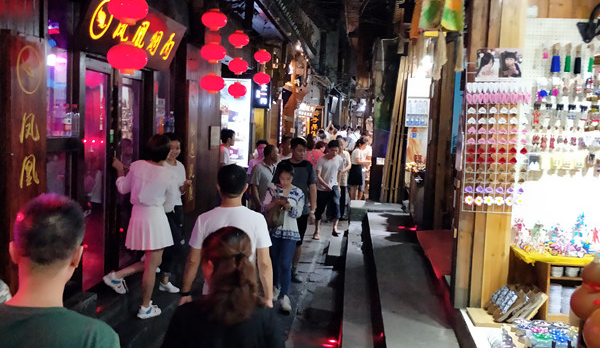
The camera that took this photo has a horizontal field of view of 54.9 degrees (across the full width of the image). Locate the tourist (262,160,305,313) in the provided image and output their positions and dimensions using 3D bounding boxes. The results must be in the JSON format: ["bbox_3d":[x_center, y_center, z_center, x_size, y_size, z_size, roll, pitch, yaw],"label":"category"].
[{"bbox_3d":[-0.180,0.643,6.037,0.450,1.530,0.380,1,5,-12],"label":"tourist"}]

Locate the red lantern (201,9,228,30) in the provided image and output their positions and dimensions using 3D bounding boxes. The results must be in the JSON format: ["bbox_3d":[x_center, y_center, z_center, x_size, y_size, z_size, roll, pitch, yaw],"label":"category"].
[{"bbox_3d":[-1.082,-1.955,7.335,0.325,0.272,0.325,2,5,0],"label":"red lantern"}]

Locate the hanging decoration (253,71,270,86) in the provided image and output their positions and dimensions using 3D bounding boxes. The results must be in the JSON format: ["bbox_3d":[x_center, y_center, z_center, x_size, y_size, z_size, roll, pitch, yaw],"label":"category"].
[{"bbox_3d":[-0.740,-1.855,11.245,0.325,0.272,0.325,2,5,0],"label":"hanging decoration"}]

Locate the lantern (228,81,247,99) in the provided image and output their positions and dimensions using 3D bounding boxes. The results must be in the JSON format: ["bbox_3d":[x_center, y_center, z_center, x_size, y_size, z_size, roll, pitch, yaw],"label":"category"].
[{"bbox_3d":[-1.023,-1.378,9.532,0.325,0.272,0.325,2,5,0],"label":"lantern"}]

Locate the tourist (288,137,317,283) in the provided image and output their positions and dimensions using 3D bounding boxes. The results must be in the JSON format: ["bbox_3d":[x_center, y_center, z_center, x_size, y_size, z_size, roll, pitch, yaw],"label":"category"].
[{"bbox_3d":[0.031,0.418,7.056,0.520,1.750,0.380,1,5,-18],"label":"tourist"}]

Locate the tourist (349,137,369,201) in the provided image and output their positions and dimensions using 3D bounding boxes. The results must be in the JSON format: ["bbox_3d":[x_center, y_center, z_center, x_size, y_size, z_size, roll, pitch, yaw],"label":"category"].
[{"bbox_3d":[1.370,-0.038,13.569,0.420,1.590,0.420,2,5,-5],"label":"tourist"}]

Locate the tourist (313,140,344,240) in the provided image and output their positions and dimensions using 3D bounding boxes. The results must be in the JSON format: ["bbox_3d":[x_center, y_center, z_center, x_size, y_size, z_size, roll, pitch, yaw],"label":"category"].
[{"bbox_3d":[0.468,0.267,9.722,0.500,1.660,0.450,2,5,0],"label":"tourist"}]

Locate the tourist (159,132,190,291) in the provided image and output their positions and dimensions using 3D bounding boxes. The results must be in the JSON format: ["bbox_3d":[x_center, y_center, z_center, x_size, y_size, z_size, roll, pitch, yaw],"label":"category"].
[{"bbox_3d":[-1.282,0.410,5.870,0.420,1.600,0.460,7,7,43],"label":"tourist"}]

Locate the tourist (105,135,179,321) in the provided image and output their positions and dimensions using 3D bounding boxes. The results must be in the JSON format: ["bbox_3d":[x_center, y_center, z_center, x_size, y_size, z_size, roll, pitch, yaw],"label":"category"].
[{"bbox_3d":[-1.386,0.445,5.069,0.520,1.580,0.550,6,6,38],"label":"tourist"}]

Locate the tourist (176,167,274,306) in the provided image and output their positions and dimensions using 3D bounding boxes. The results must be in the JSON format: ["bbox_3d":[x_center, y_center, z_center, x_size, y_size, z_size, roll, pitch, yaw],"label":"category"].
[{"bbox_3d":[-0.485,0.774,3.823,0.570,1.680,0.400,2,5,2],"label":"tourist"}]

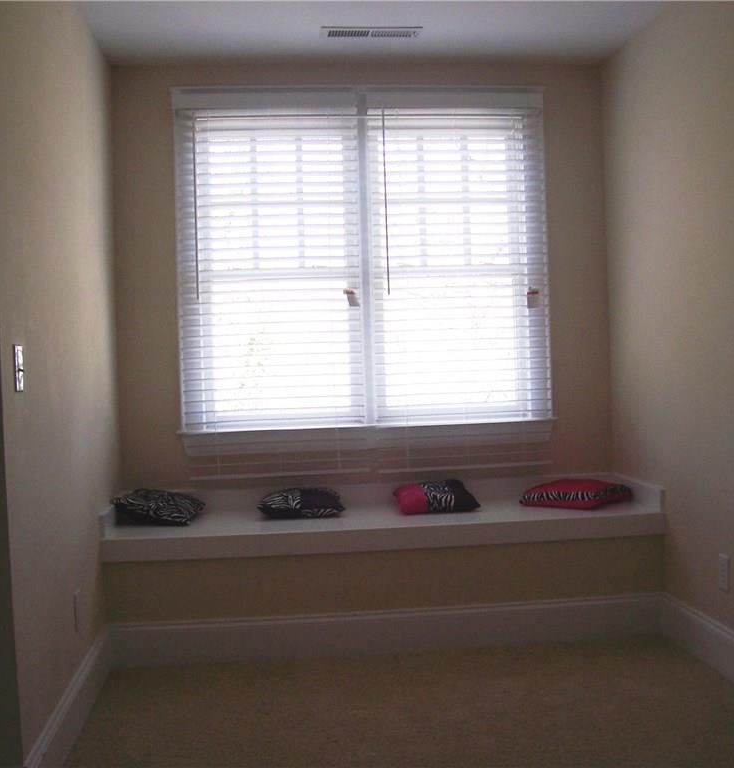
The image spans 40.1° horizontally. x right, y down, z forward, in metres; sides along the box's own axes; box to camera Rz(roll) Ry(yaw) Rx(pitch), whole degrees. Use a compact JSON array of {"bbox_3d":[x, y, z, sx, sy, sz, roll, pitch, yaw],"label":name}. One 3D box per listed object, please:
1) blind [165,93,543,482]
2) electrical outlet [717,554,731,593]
[{"bbox_3d":[0.001,-0.427,4.142,1.519,1.569,0.110,-2,1,-6],"label":"blind"},{"bbox_3d":[1.150,0.609,3.235,0.012,0.116,0.072,-2,1,-6],"label":"electrical outlet"}]

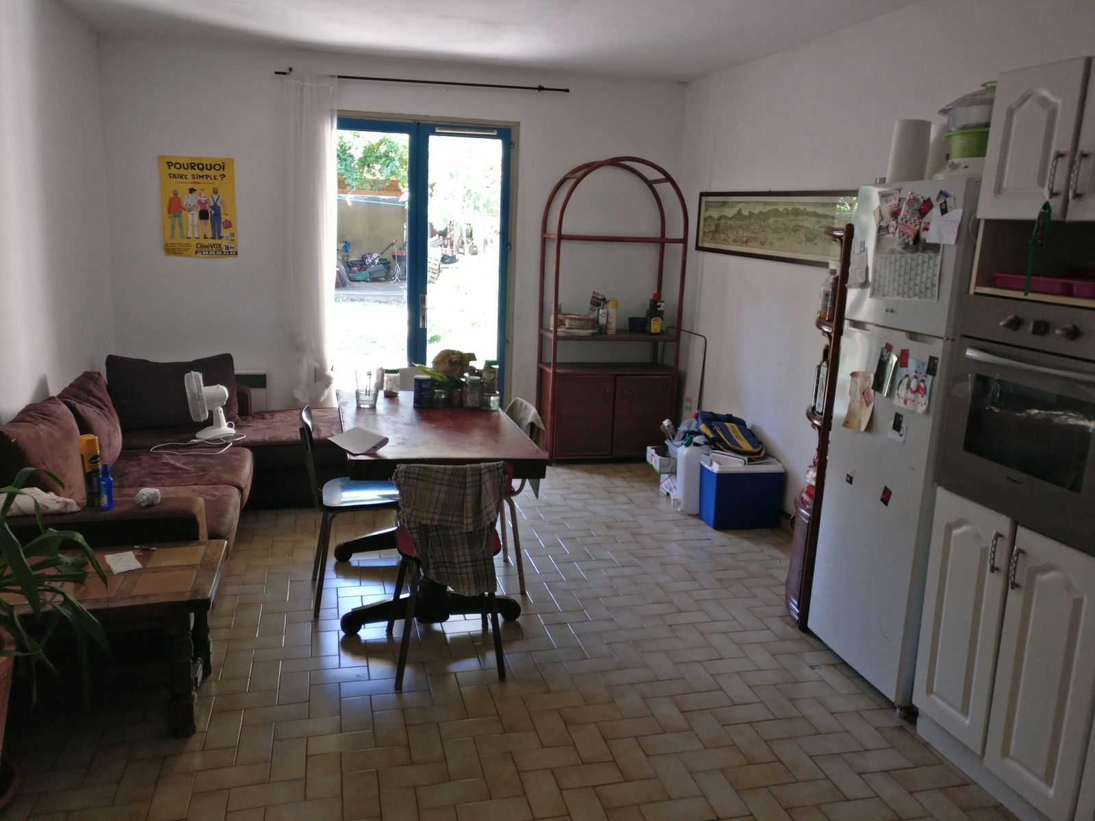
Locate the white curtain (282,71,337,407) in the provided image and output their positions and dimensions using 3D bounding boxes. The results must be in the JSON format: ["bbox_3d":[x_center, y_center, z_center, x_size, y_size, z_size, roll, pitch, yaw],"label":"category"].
[{"bbox_3d":[-1.446,-0.952,5.492,0.300,2.170,0.120,-1,13,-14],"label":"white curtain"}]

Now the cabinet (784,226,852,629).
[{"bbox_3d":[1.258,0.064,3.616,0.470,1.610,0.350,-1,13,-14],"label":"cabinet"}]

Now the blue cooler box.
[{"bbox_3d":[1.045,0.433,4.801,0.398,0.362,0.228,-1,13,-14],"label":"blue cooler box"}]

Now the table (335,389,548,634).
[{"bbox_3d":[-0.511,0.403,3.746,0.720,0.755,1.225,-1,13,-14],"label":"table"}]

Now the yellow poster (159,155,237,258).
[{"bbox_3d":[-2.110,-1.222,5.352,0.422,0.595,0.010,-1,13,-14],"label":"yellow poster"}]

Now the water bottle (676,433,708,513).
[{"bbox_3d":[0.849,0.343,4.965,0.260,0.450,0.175,-1,13,-14],"label":"water bottle"}]

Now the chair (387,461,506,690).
[{"bbox_3d":[-0.362,0.518,3.147,0.405,0.800,0.480,-1,13,-14],"label":"chair"}]

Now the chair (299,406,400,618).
[{"bbox_3d":[-0.773,0.378,3.658,0.480,0.820,0.405,-1,13,-14],"label":"chair"}]

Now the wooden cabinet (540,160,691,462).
[{"bbox_3d":[0.417,-0.657,5.884,0.890,1.970,0.400,-1,13,-14],"label":"wooden cabinet"}]

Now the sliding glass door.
[{"bbox_3d":[-0.855,-0.791,5.796,1.230,2.110,0.080,-1,13,-14],"label":"sliding glass door"}]

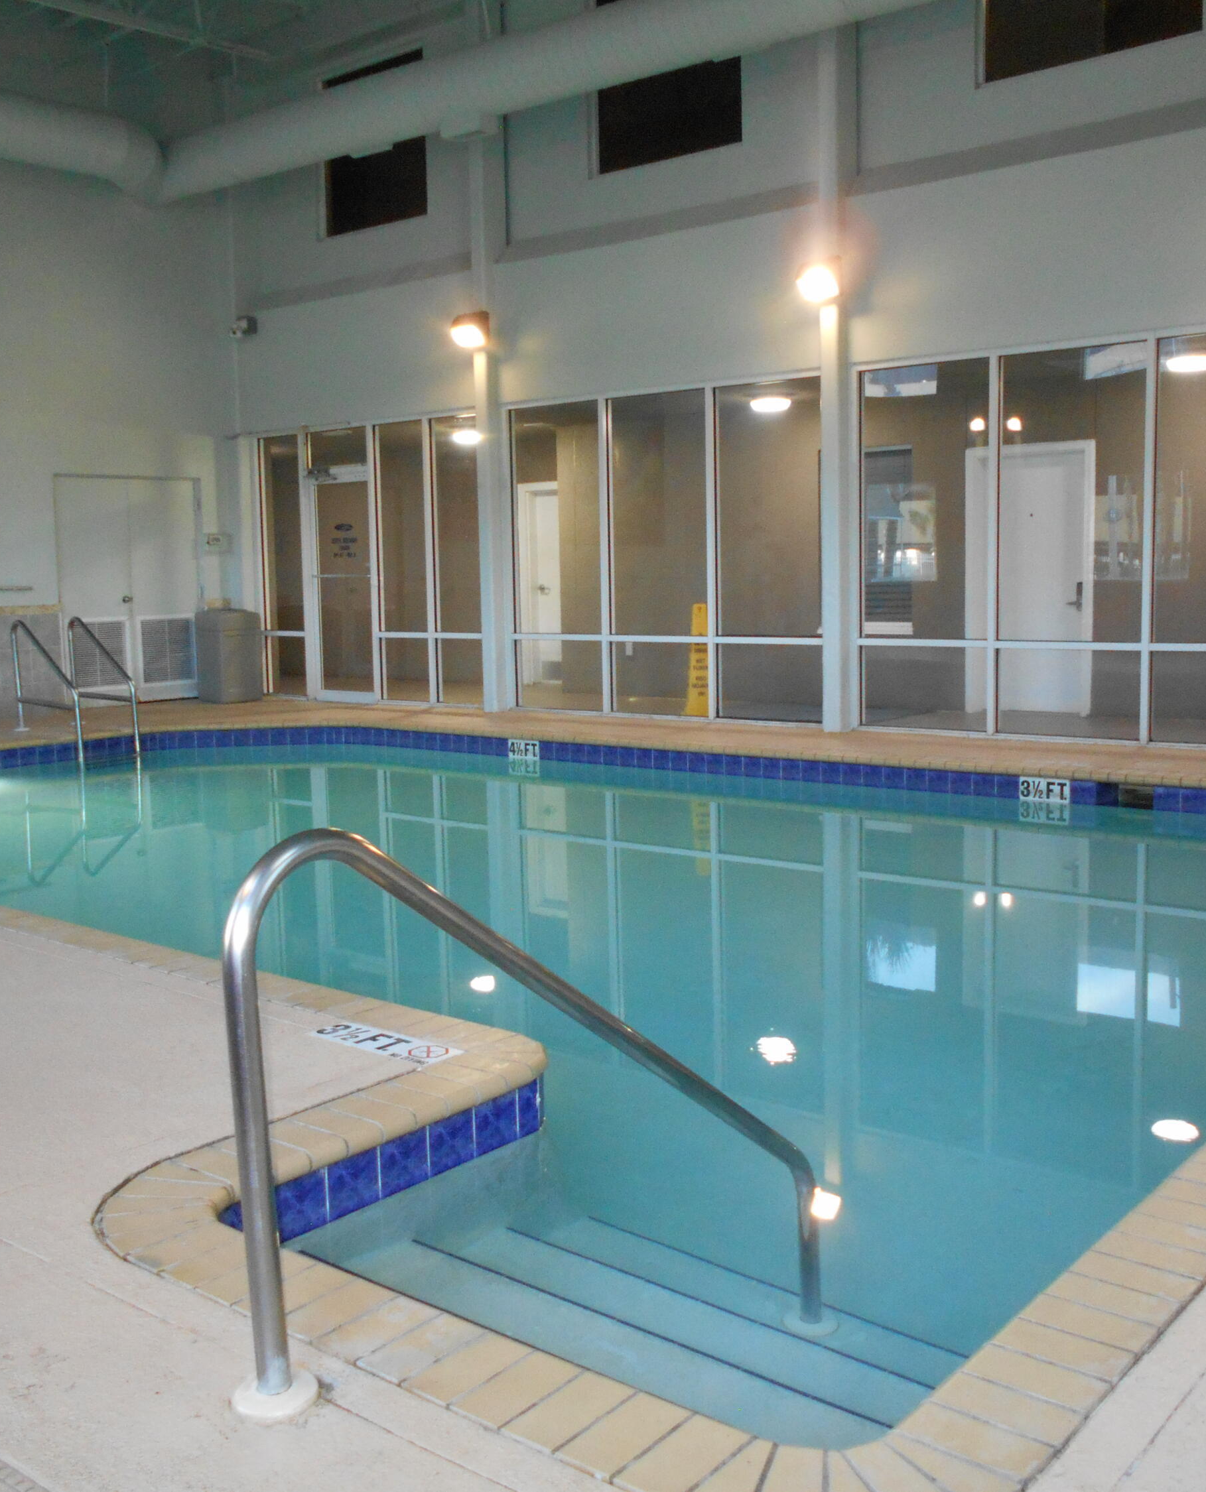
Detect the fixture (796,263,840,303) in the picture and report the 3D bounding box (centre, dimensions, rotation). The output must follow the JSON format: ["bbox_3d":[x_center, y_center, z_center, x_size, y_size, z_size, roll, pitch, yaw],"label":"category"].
[{"bbox_3d":[1.477,-3.195,10.289,0.275,0.240,0.185,4,9,39],"label":"fixture"}]

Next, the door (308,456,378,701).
[{"bbox_3d":[-2.478,-1.525,14.160,0.940,2.200,0.070,4,9,39],"label":"door"}]

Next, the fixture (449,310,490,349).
[{"bbox_3d":[-1.109,-3.470,12.470,0.275,0.240,0.185,4,9,39],"label":"fixture"}]

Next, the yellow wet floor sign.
[{"bbox_3d":[0.796,-0.694,12.040,0.290,0.910,0.280,-1,7,4],"label":"yellow wet floor sign"}]

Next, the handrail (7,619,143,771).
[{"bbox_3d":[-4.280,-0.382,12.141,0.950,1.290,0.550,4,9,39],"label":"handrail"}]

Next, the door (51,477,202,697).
[{"bbox_3d":[-4.535,-1.499,14.521,0.080,2.170,1.550,4,9,39],"label":"door"}]

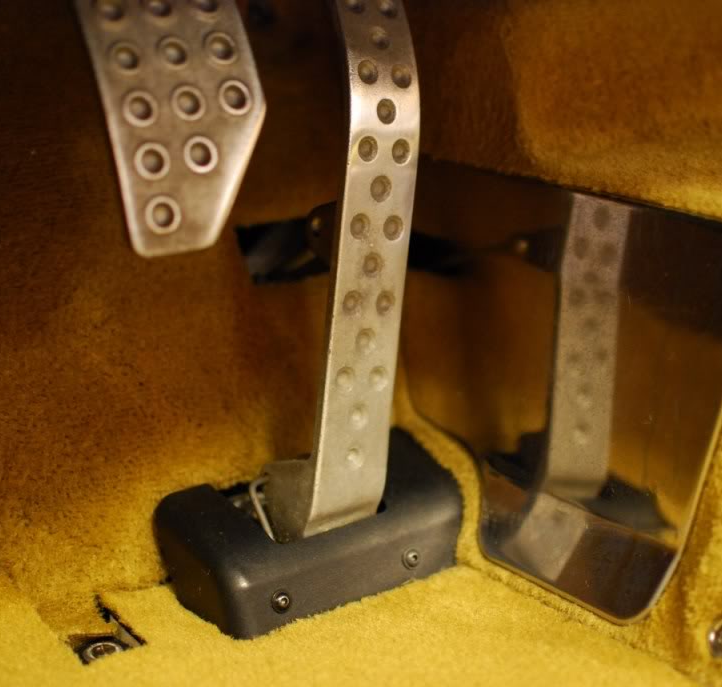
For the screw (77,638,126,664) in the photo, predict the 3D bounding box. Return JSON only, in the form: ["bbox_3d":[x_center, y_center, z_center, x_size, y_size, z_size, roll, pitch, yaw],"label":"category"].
[{"bbox_3d":[-0.122,0.145,0.700,0.019,0.008,0.019,-4,17,1],"label":"screw"}]

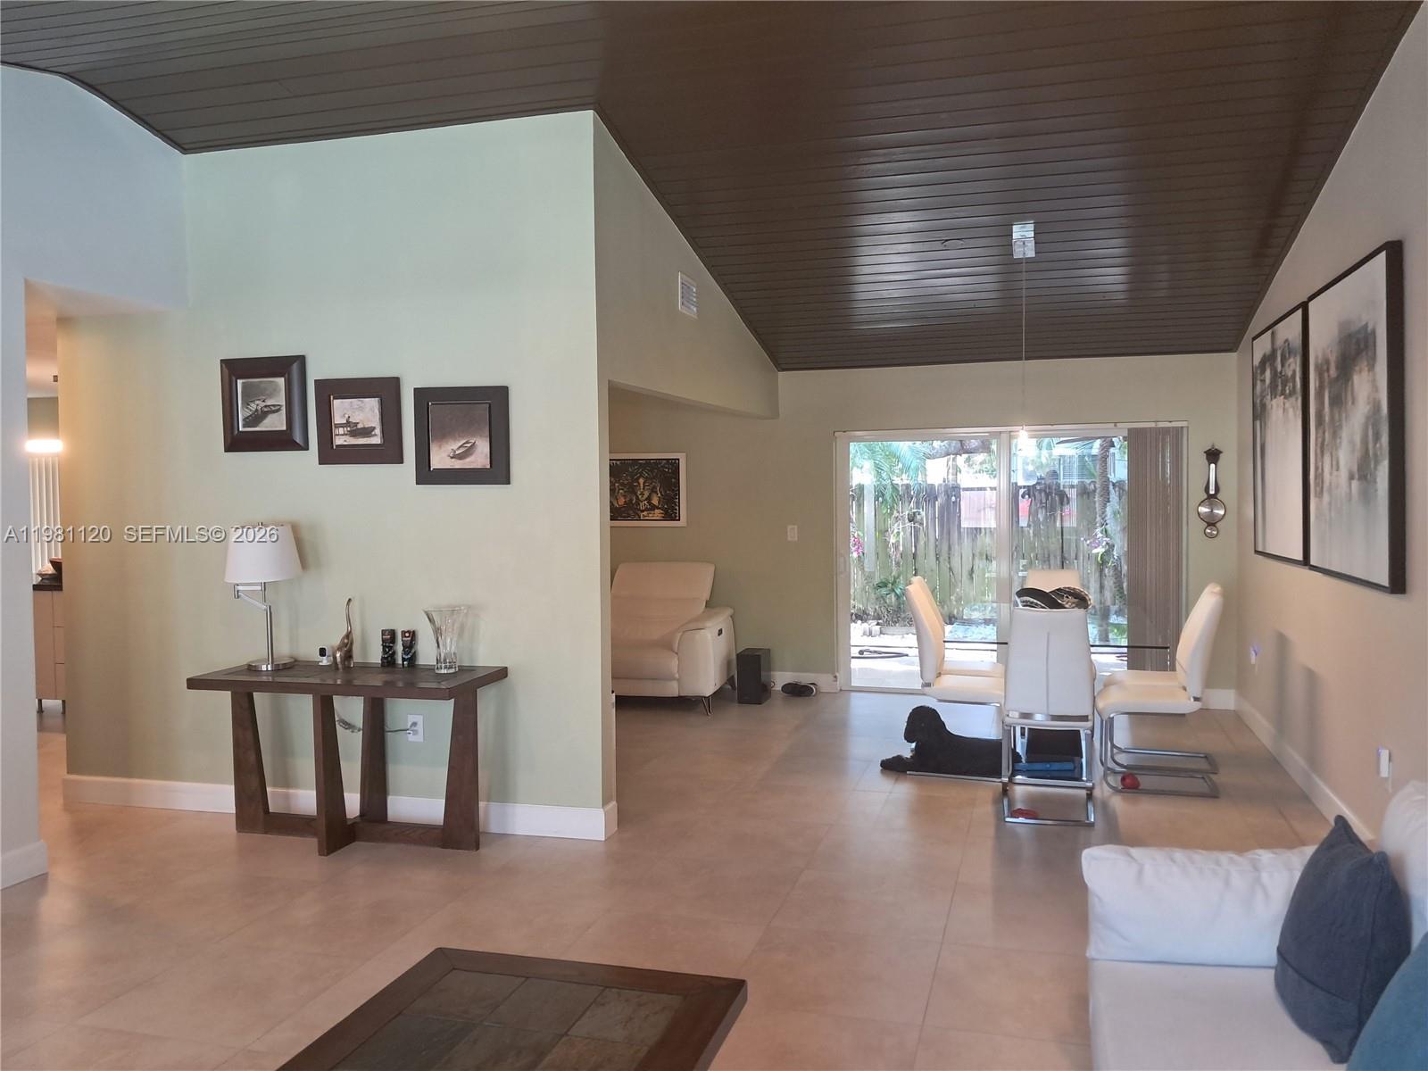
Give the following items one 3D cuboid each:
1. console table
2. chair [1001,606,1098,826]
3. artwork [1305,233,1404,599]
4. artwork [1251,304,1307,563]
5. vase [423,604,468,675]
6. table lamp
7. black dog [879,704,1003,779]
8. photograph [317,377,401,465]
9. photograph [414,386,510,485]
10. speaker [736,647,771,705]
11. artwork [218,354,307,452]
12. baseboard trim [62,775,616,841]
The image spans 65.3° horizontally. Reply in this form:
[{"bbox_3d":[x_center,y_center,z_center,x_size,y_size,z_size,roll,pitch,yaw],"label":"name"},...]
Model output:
[{"bbox_3d":[-1.602,0.991,4.961,1.264,0.757,0.534,0,2,16],"label":"console table"},{"bbox_3d":[1.586,0.808,5.274,0.417,0.979,0.596,0,2,16],"label":"chair"},{"bbox_3d":[2.714,-0.462,4.753,0.045,1.307,1.311,0,2,16],"label":"artwork"},{"bbox_3d":[3.183,-0.535,6.249,0.055,1.325,1.350,0,2,16],"label":"artwork"},{"bbox_3d":[-1.185,0.459,4.936,0.195,0.295,0.195,0,2,16],"label":"vase"},{"bbox_3d":[-2.082,0.280,5.146,0.360,0.668,0.360,0,2,16],"label":"table lamp"},{"bbox_3d":[1.298,1.097,6.064,0.755,0.354,0.298,0,2,16],"label":"black dog"},{"bbox_3d":[-1.631,-0.522,5.116,0.439,0.395,0.025,0,2,15],"label":"photograph"},{"bbox_3d":[-1.147,-0.451,5.049,0.464,0.441,0.030,0,2,16],"label":"photograph"},{"bbox_3d":[0.291,1.037,8.172,0.178,0.360,0.260,0,2,16],"label":"speaker"},{"bbox_3d":[-2.122,-0.615,5.242,0.457,0.441,0.035,0,2,15],"label":"artwork"},{"bbox_3d":[-1.861,1.267,5.323,2.911,0.144,0.165,0,2,15],"label":"baseboard trim"}]

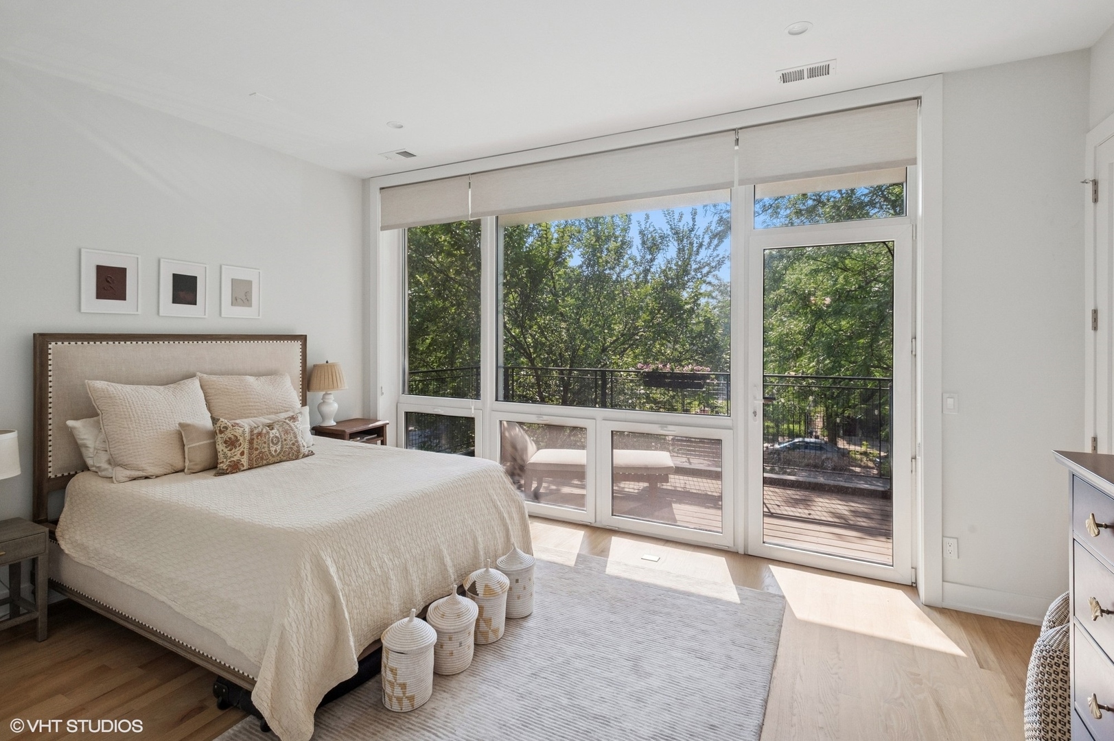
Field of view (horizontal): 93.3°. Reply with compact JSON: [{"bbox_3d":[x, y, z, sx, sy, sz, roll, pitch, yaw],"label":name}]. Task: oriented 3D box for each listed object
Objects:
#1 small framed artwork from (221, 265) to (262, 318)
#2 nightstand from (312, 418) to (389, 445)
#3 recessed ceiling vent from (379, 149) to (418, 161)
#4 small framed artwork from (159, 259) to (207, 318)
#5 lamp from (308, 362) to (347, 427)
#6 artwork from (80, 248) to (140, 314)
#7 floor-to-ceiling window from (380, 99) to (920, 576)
[{"bbox_3d":[-2.290,-0.566,3.832,0.030,0.368,0.294,1,3,28],"label":"small framed artwork"},{"bbox_3d":[-1.708,0.812,4.396,0.420,0.710,0.460,1,3,28],"label":"nightstand"},{"bbox_3d":[-1.280,-1.732,4.235,0.295,0.025,0.175,1,3,28],"label":"recessed ceiling vent"},{"bbox_3d":[-2.468,-0.543,3.492,0.030,0.368,0.294,1,3,28],"label":"small framed artwork"},{"bbox_3d":[-1.900,0.191,4.350,0.320,0.540,0.320,1,3,28],"label":"lamp"},{"bbox_3d":[-2.652,-0.521,3.140,0.030,0.368,0.294,1,3,28],"label":"artwork"},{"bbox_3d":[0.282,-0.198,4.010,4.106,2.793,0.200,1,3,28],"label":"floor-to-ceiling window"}]

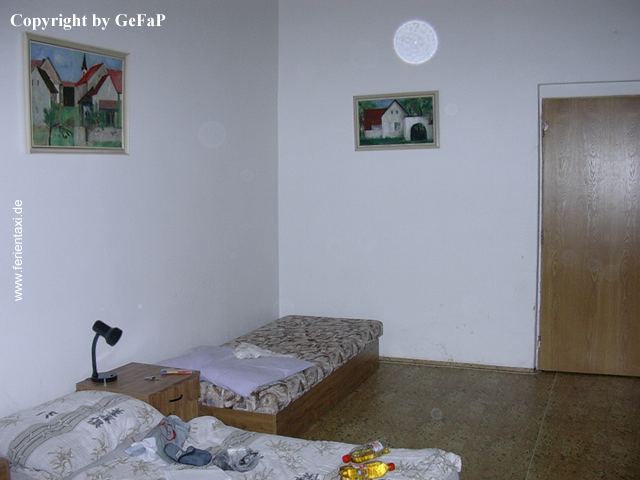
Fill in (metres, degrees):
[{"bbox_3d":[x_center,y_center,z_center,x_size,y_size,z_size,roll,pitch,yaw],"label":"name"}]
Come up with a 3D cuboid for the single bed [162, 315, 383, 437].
[{"bbox_3d":[-0.241,0.842,4.484,0.847,0.330,2.044,1,4,21],"label":"single bed"}]

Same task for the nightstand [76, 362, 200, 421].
[{"bbox_3d":[-0.899,0.889,3.447,0.420,0.398,0.447,1,4,21],"label":"nightstand"}]

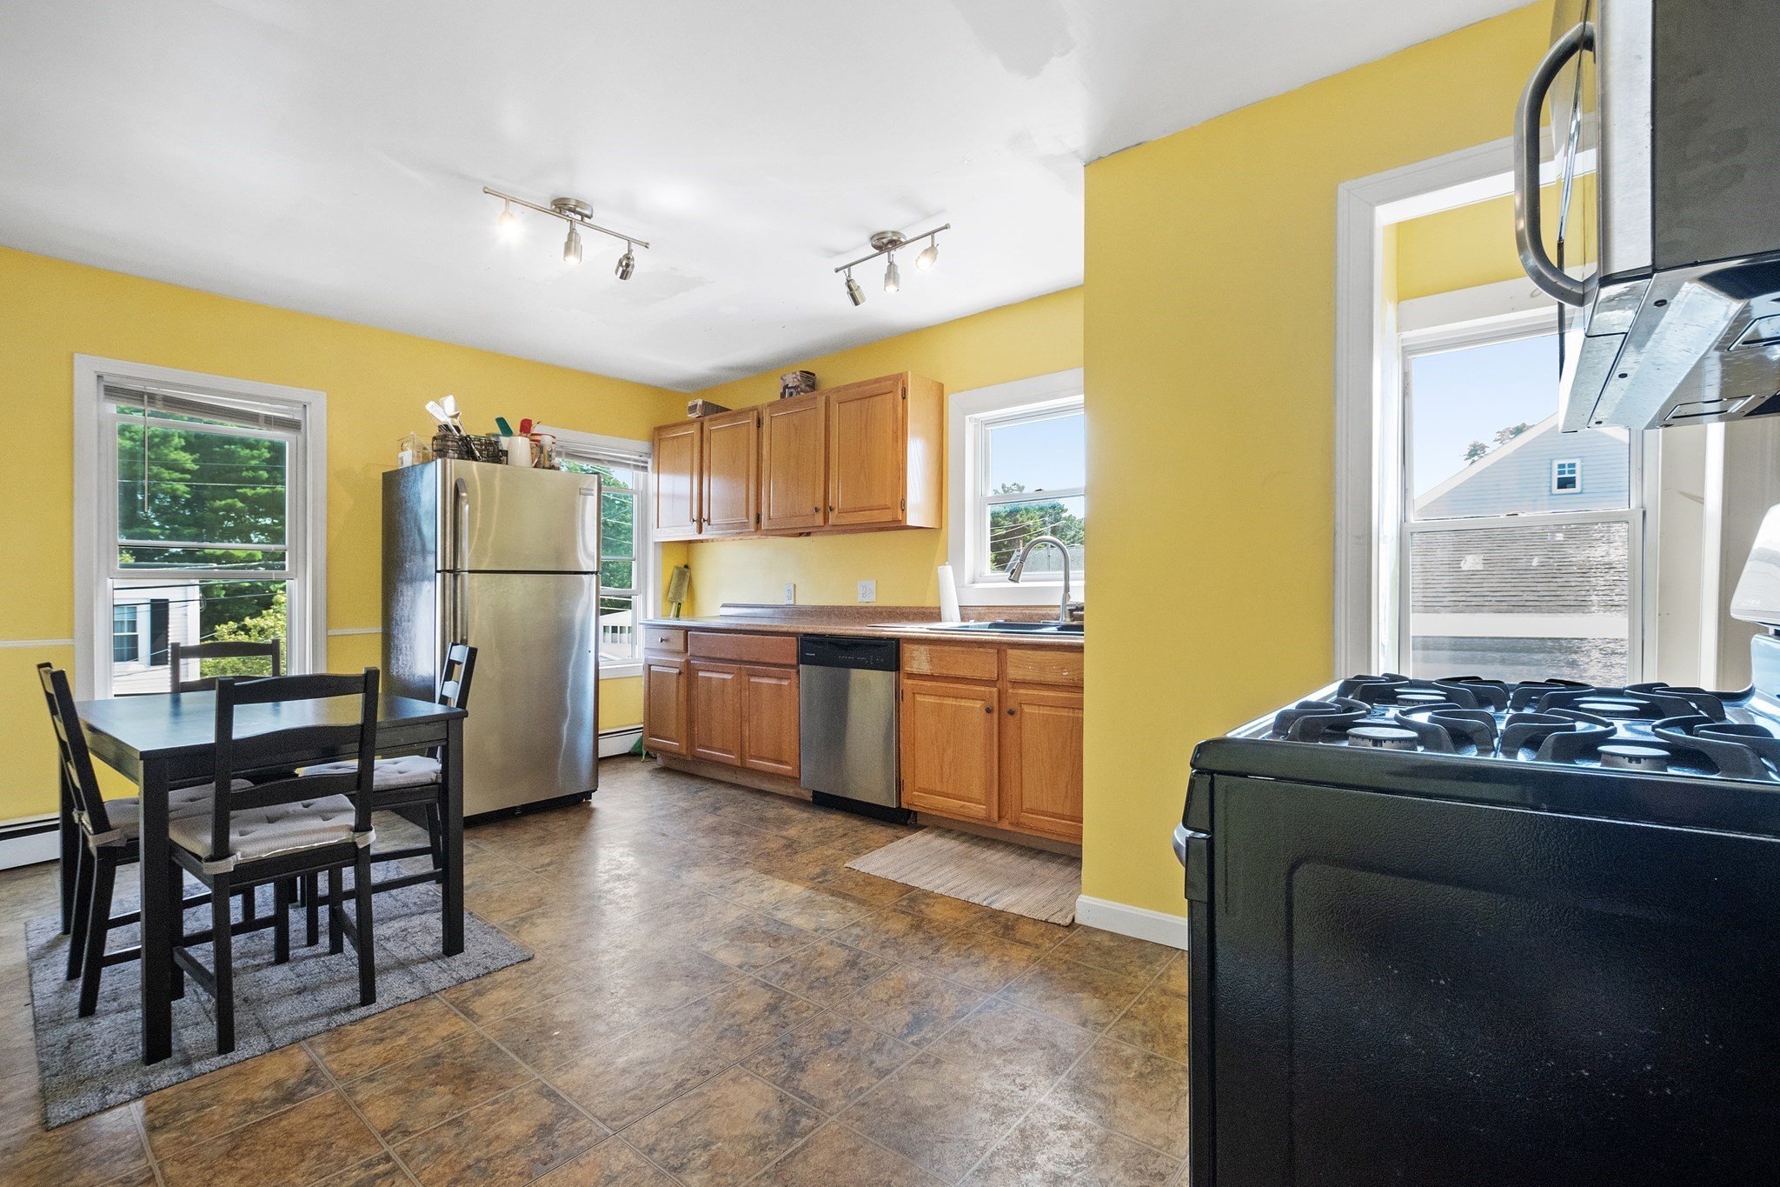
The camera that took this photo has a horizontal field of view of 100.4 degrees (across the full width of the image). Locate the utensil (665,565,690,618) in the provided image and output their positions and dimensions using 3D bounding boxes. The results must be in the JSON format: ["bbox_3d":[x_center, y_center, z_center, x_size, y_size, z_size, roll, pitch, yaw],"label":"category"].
[{"bbox_3d":[-1.473,-0.010,5.150,0.130,0.370,0.060,12,-3,-31],"label":"utensil"}]

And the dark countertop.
[{"bbox_3d":[-0.141,0.151,3.895,2.900,0.150,0.645,0,0,36],"label":"dark countertop"}]

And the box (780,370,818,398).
[{"bbox_3d":[-0.535,-1.189,4.346,0.156,0.149,0.137,0,0,37],"label":"box"}]

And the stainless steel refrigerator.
[{"bbox_3d":[-2.050,0.241,3.830,0.740,1.710,0.760,0,0,38],"label":"stainless steel refrigerator"}]

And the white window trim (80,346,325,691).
[{"bbox_3d":[-3.225,-0.230,3.527,0.120,1.600,0.875,0,0,44],"label":"white window trim"}]

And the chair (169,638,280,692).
[{"bbox_3d":[-2.330,0.636,2.662,0.480,0.890,0.400,0,0,41],"label":"chair"}]

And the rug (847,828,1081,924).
[{"bbox_3d":[0.367,1.087,2.892,0.910,0.012,0.580,0,0,36],"label":"rug"}]

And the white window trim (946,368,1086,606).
[{"bbox_3d":[0.721,-0.499,3.694,0.970,1.100,0.100,0,0,36],"label":"white window trim"}]

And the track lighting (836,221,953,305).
[{"bbox_3d":[-0.005,-1.310,2.931,0.589,0.245,0.140,0,0,41],"label":"track lighting"}]

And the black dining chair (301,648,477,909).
[{"bbox_3d":[-1.735,0.637,2.555,0.480,0.900,0.420,0,0,-41],"label":"black dining chair"}]

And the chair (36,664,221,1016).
[{"bbox_3d":[-2.075,0.640,2.135,0.420,0.900,0.480,0,0,38],"label":"chair"}]

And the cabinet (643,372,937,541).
[{"bbox_3d":[-0.641,-0.726,4.454,2.040,0.763,0.330,0,0,36],"label":"cabinet"}]

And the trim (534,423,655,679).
[{"bbox_3d":[-1.909,-0.235,4.867,0.120,1.600,0.875,0,0,44],"label":"trim"}]

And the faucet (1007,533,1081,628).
[{"bbox_3d":[0.706,-0.067,3.406,0.280,0.395,0.100,0,0,-14],"label":"faucet"}]

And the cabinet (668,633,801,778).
[{"bbox_3d":[-0.670,0.600,4.305,0.937,0.780,0.591,0,0,38],"label":"cabinet"}]

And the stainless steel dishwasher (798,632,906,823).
[{"bbox_3d":[-0.044,0.652,3.817,0.615,0.865,0.600,0,0,38],"label":"stainless steel dishwasher"}]

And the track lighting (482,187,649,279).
[{"bbox_3d":[-1.155,-1.310,2.699,0.587,0.245,0.140,0,0,-44],"label":"track lighting"}]

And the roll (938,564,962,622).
[{"bbox_3d":[0.305,0.000,3.790,0.105,0.300,0.105,0,0,0],"label":"roll"}]

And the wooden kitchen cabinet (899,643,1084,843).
[{"bbox_3d":[0.646,0.604,3.292,1.070,0.780,0.591,0,0,38],"label":"wooden kitchen cabinet"}]

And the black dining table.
[{"bbox_3d":[-1.960,0.715,2.318,1.160,0.735,0.725,0,0,37],"label":"black dining table"}]

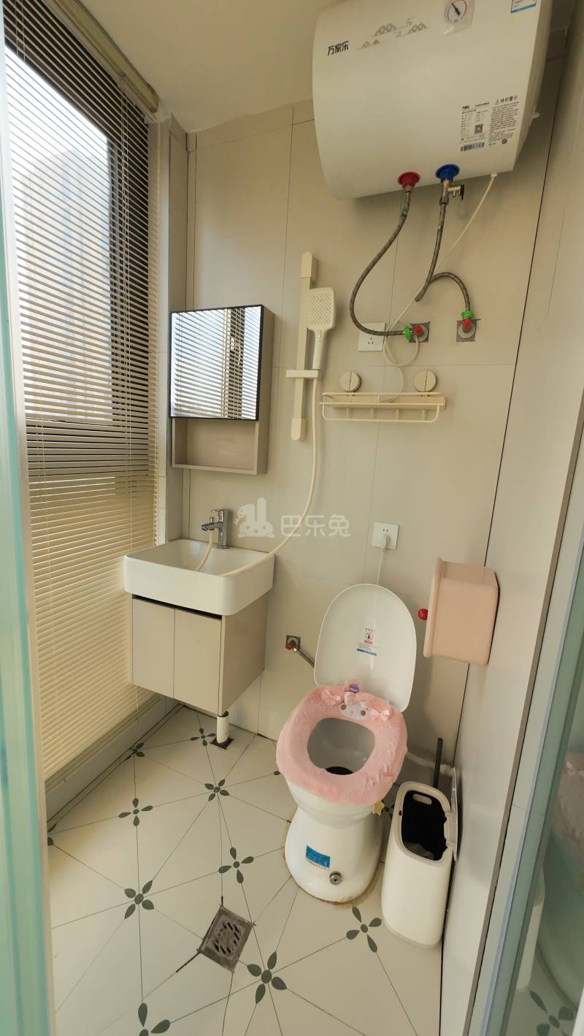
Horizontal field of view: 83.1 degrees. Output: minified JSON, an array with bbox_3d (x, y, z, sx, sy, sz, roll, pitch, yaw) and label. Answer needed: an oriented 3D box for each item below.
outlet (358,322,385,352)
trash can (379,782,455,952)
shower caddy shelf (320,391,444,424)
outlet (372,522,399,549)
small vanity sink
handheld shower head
[{"bbox_3d":[0.273,-0.619,1.126,0.086,0.086,0.012,7,9,20],"label":"outlet"},{"bbox_3d":[0.352,0.956,0.929,0.152,0.265,0.210,7,9,20],"label":"trash can"},{"bbox_3d":[0.295,-0.362,1.093,0.388,0.095,0.115,7,9,20],"label":"shower caddy shelf"},{"bbox_3d":[0.336,0.066,1.183,0.086,0.086,0.012,7,9,20],"label":"outlet"},{"bbox_3d":[-0.348,0.212,1.296,0.455,0.138,0.335,7,9,20],"label":"small vanity sink"},{"bbox_3d":[0.098,-0.633,1.118,0.088,0.255,0.060,7,17,20],"label":"handheld shower head"}]

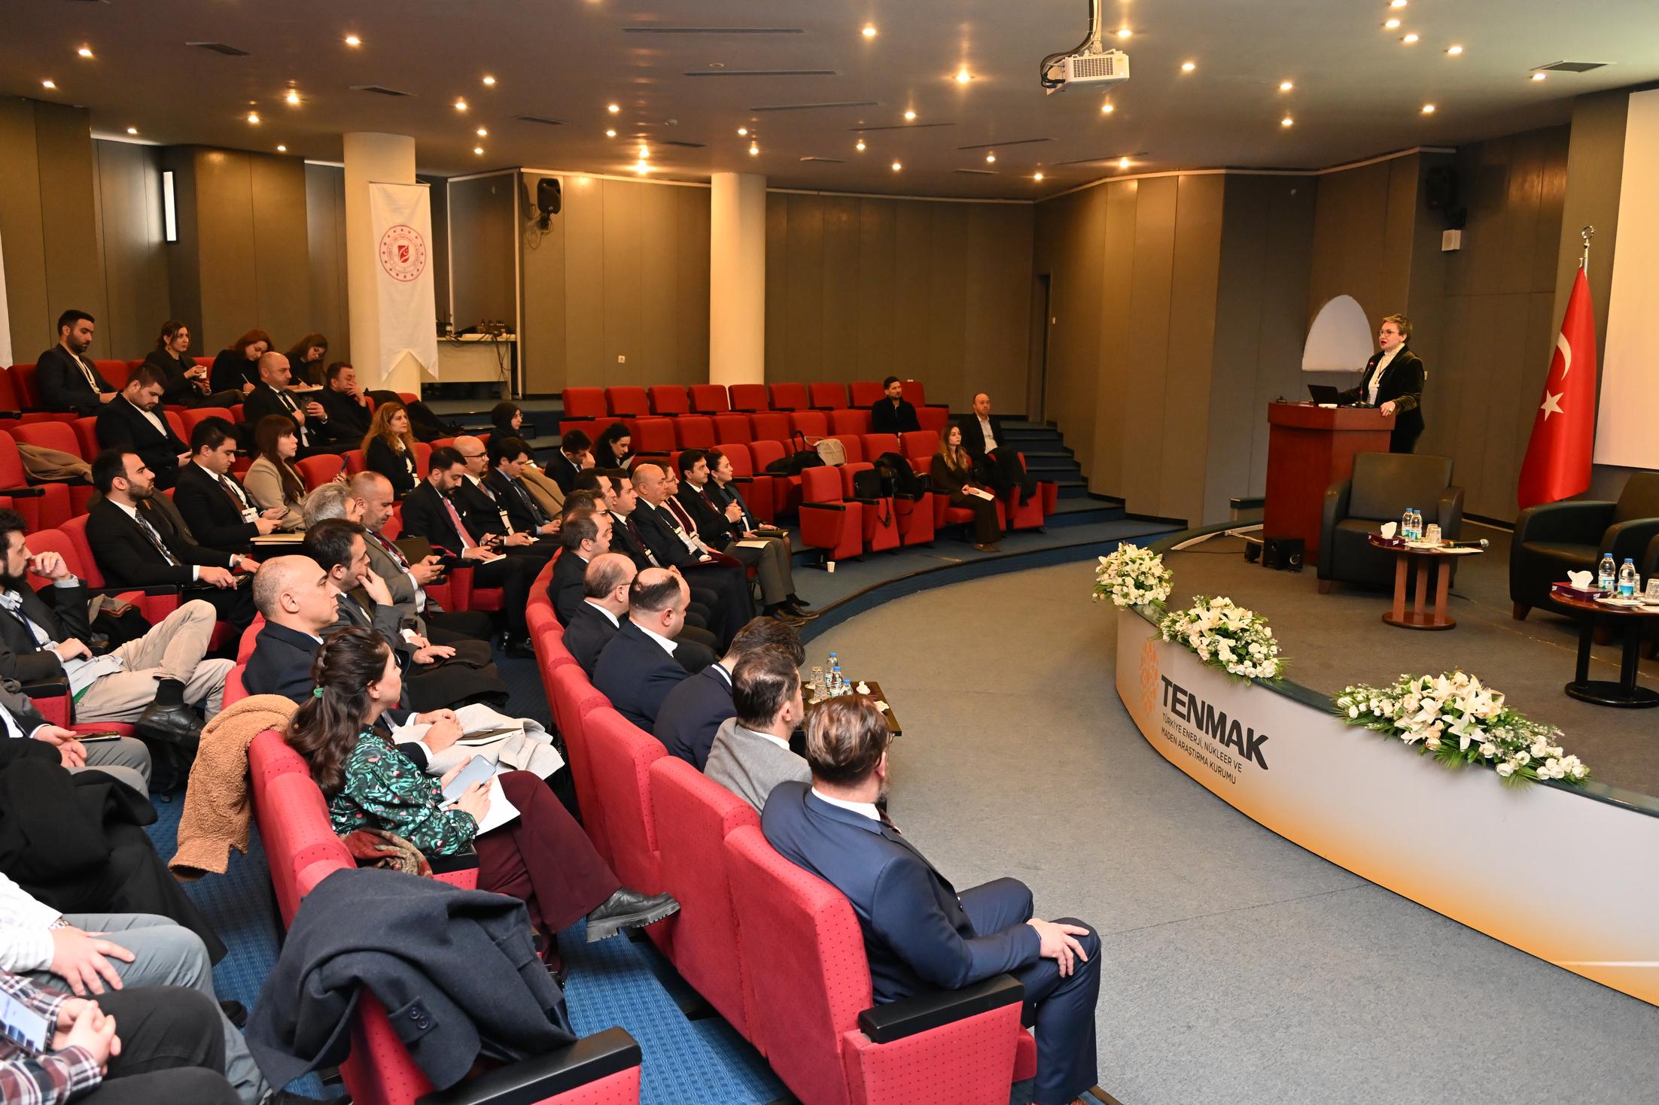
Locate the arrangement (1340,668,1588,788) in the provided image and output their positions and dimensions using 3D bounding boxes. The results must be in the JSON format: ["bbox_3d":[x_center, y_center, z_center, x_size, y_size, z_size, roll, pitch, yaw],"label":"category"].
[{"bbox_3d":[2.470,0.664,5.429,0.376,0.267,1.089,-4,10,-28],"label":"arrangement"}]

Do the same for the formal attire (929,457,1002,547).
[{"bbox_3d":[1.388,-0.529,13.836,0.673,0.881,0.475,9,12,43],"label":"formal attire"}]

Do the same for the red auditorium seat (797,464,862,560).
[{"bbox_3d":[0.087,-0.340,12.873,0.570,0.910,0.560,7,11,35],"label":"red auditorium seat"}]

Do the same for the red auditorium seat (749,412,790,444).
[{"bbox_3d":[-0.468,-1.012,14.349,0.600,0.860,0.580,8,11,39],"label":"red auditorium seat"}]

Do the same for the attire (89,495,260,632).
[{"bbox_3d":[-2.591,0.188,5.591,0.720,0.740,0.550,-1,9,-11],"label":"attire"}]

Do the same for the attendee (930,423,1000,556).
[{"bbox_3d":[1.358,-0.644,13.600,0.780,1.230,0.520,7,11,34],"label":"attendee"}]

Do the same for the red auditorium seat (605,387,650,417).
[{"bbox_3d":[-1.880,-1.250,14.328,0.554,0.871,0.604,7,11,34],"label":"red auditorium seat"}]

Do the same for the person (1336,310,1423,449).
[{"bbox_3d":[3.920,-0.822,9.850,0.480,1.730,0.520,-5,11,-32],"label":"person"}]

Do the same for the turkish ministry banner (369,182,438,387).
[{"bbox_3d":[-3.837,-2.424,12.457,0.050,1.750,0.713,7,11,35],"label":"turkish ministry banner"}]

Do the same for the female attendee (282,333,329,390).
[{"bbox_3d":[-3.977,-1.180,10.882,0.850,1.074,0.500,3,9,16],"label":"female attendee"}]

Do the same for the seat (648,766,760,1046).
[{"bbox_3d":[-0.102,1.053,3.826,0.634,0.891,0.604,-4,10,-28],"label":"seat"}]

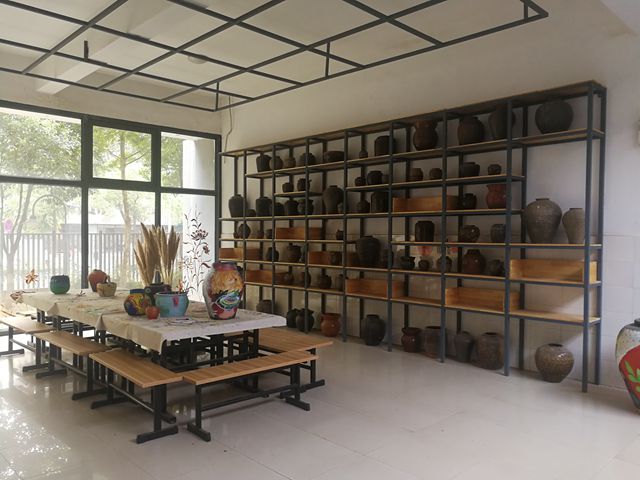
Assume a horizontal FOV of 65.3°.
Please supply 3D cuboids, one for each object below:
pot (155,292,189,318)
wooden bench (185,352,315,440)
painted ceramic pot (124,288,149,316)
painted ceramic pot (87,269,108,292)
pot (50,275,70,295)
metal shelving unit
[{"bbox_3d":[-1.357,0.592,4.598,0.299,0.206,0.299,1,0,0],"label":"pot"},{"bbox_3d":[-0.545,1.232,4.046,1.183,0.449,0.310,0,0,-42],"label":"wooden bench"},{"bbox_3d":[-1.682,0.578,4.612,0.226,0.229,0.226,1,0,0],"label":"painted ceramic pot"},{"bbox_3d":[-2.879,0.532,6.520,0.257,0.280,0.257,1,0,0],"label":"painted ceramic pot"},{"bbox_3d":[-3.248,0.563,6.253,0.220,0.212,0.220,1,0,0],"label":"pot"},{"bbox_3d":[0.494,-0.057,7.254,0.405,3.018,6.435,0,0,-45],"label":"metal shelving unit"}]

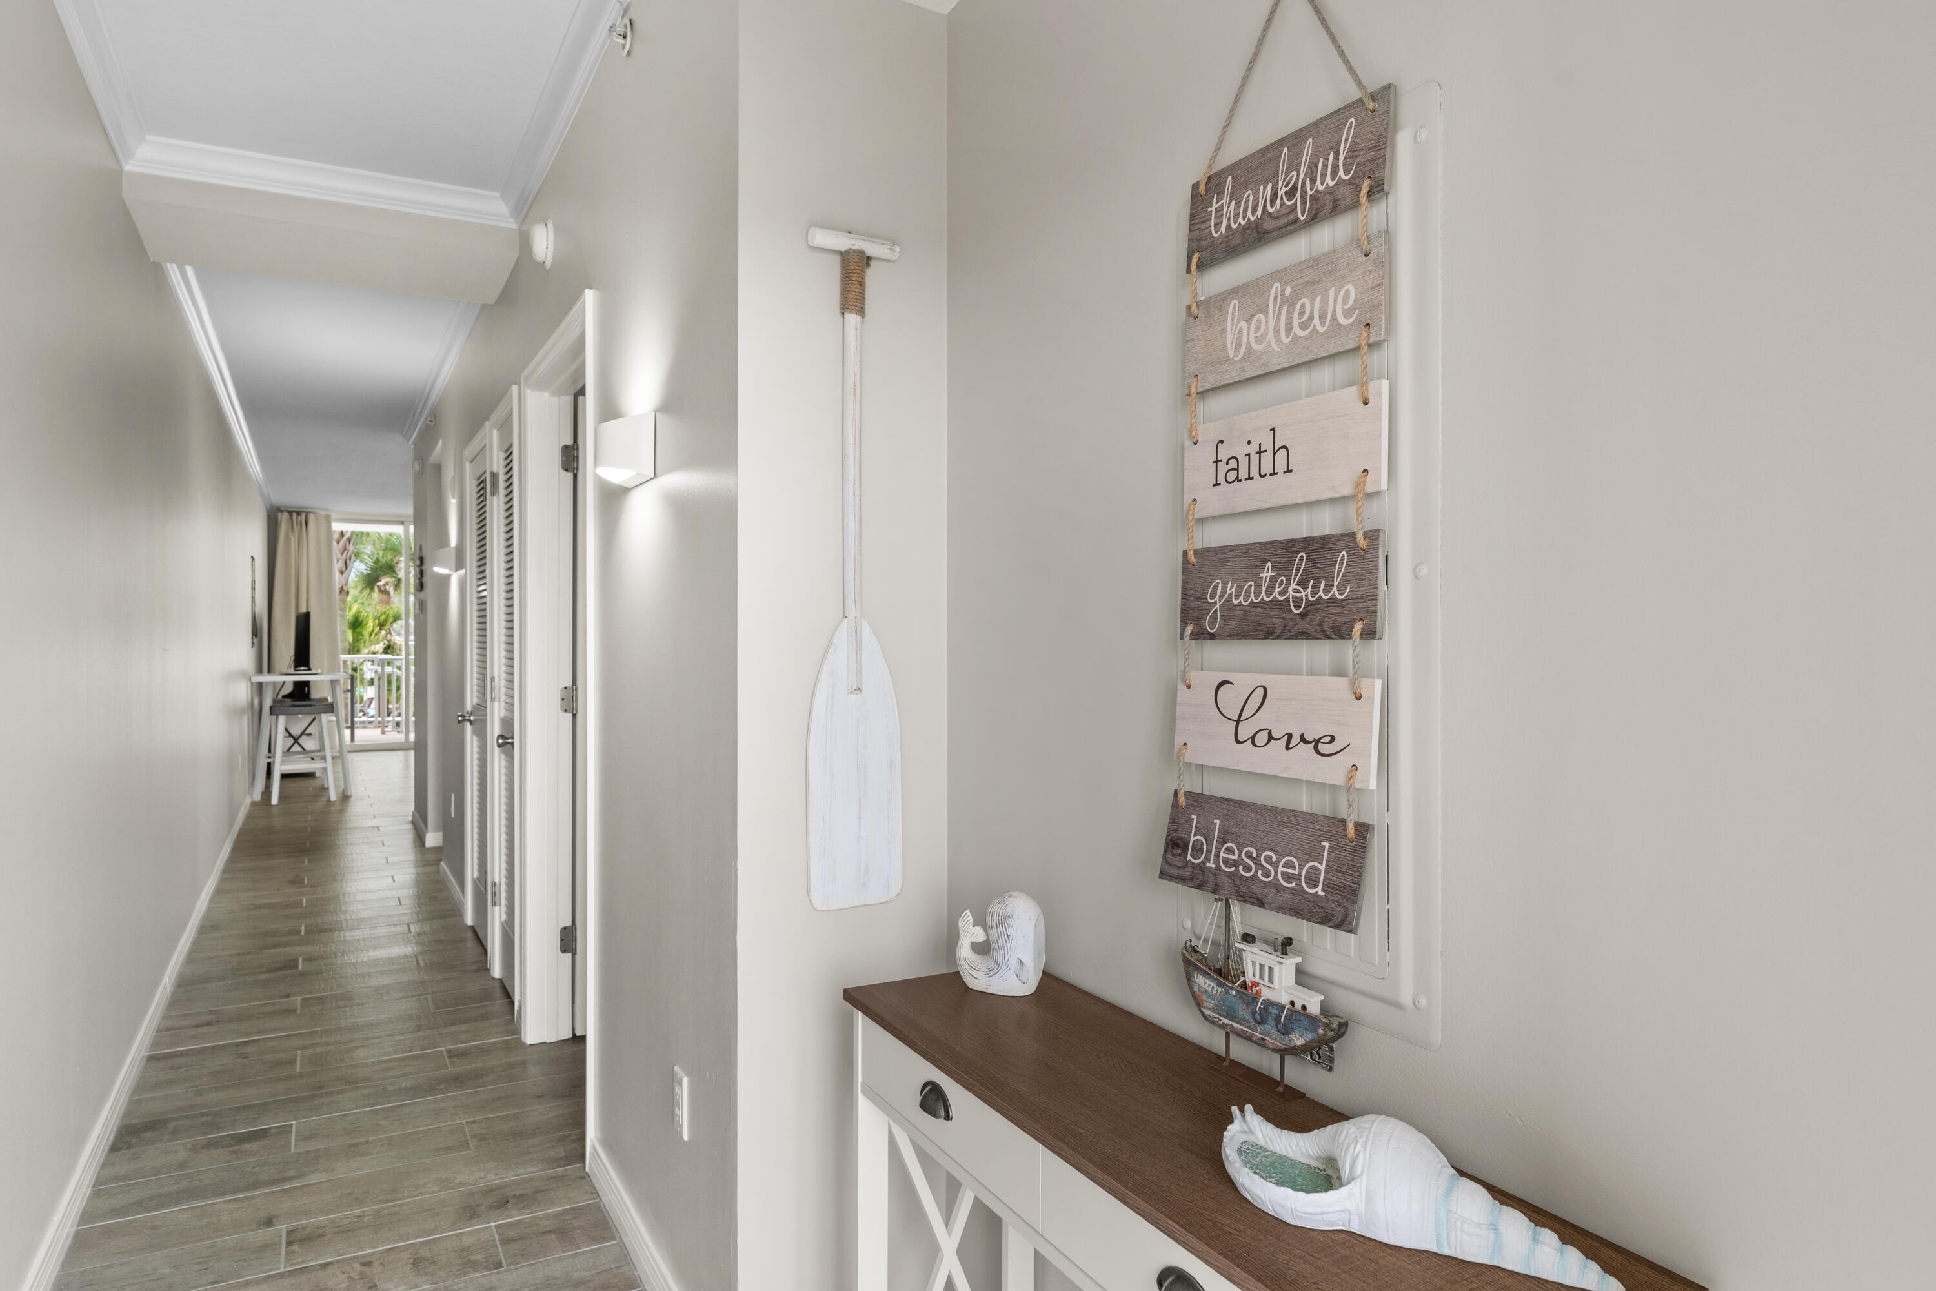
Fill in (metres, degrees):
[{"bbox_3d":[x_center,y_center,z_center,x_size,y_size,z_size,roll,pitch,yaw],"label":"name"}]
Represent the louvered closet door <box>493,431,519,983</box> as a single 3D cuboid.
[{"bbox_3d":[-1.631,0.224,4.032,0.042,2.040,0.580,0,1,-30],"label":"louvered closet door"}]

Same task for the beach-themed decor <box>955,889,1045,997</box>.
[{"bbox_3d":[0.048,0.421,1.611,0.124,0.136,0.080,0,1,25],"label":"beach-themed decor"}]

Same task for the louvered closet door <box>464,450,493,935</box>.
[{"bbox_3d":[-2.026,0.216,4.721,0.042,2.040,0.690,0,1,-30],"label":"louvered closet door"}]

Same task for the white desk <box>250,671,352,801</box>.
[{"bbox_3d":[-5.444,0.721,9.229,0.660,0.975,0.700,0,1,-30],"label":"white desk"}]

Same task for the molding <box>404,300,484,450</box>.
[{"bbox_3d":[-2.933,-1.436,6.197,0.062,0.080,4.220,0,1,-30],"label":"molding"}]

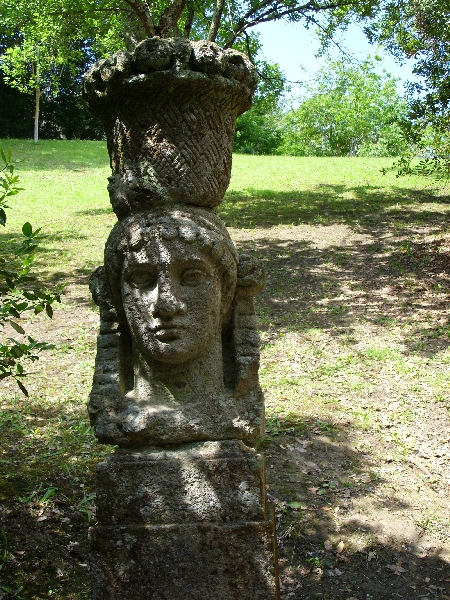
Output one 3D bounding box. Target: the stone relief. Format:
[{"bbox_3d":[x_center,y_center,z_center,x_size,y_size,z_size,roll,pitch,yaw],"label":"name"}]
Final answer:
[{"bbox_3d":[-0.135,0.078,2.750,0.500,0.670,0.410,-2,0,5],"label":"stone relief"}]

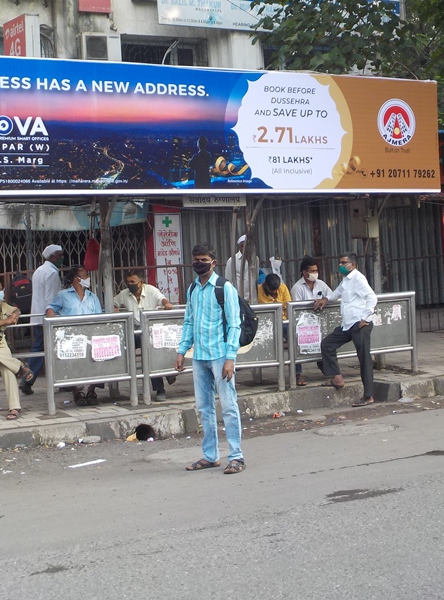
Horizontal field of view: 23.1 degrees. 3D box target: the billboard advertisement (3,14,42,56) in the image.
[{"bbox_3d":[-3.179,-4.021,17.441,0.250,0.920,0.850,-4,2,-32],"label":"billboard advertisement"}]

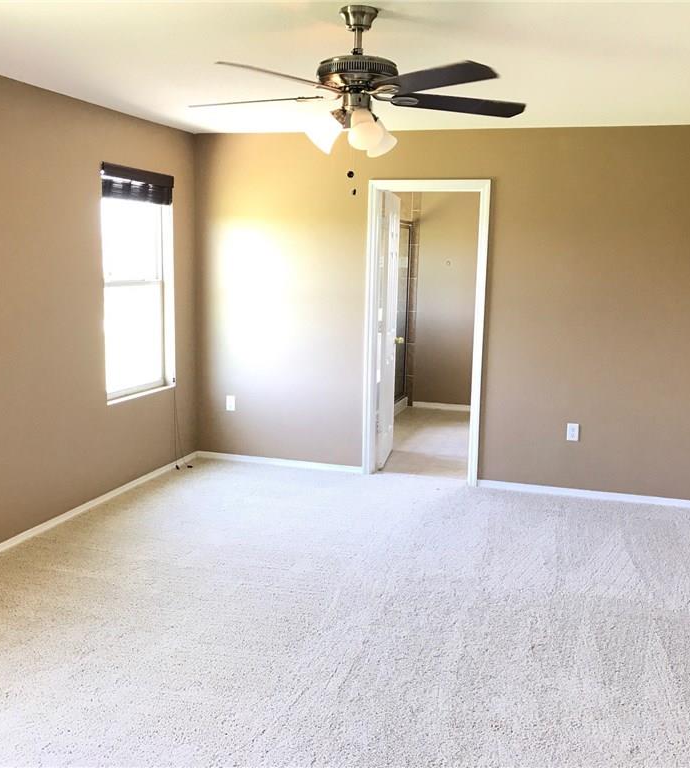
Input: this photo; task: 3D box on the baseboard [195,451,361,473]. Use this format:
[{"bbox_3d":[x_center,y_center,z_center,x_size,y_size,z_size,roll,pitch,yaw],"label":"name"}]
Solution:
[{"bbox_3d":[-0.519,0.591,6.281,1.344,0.060,0.018,4,9,17],"label":"baseboard"}]

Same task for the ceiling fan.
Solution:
[{"bbox_3d":[0.031,-1.066,2.943,1.280,0.500,1.280,4,9,17],"label":"ceiling fan"}]

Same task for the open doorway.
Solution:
[{"bbox_3d":[0.566,-0.356,5.862,0.845,2.105,0.140,4,9,17],"label":"open doorway"}]

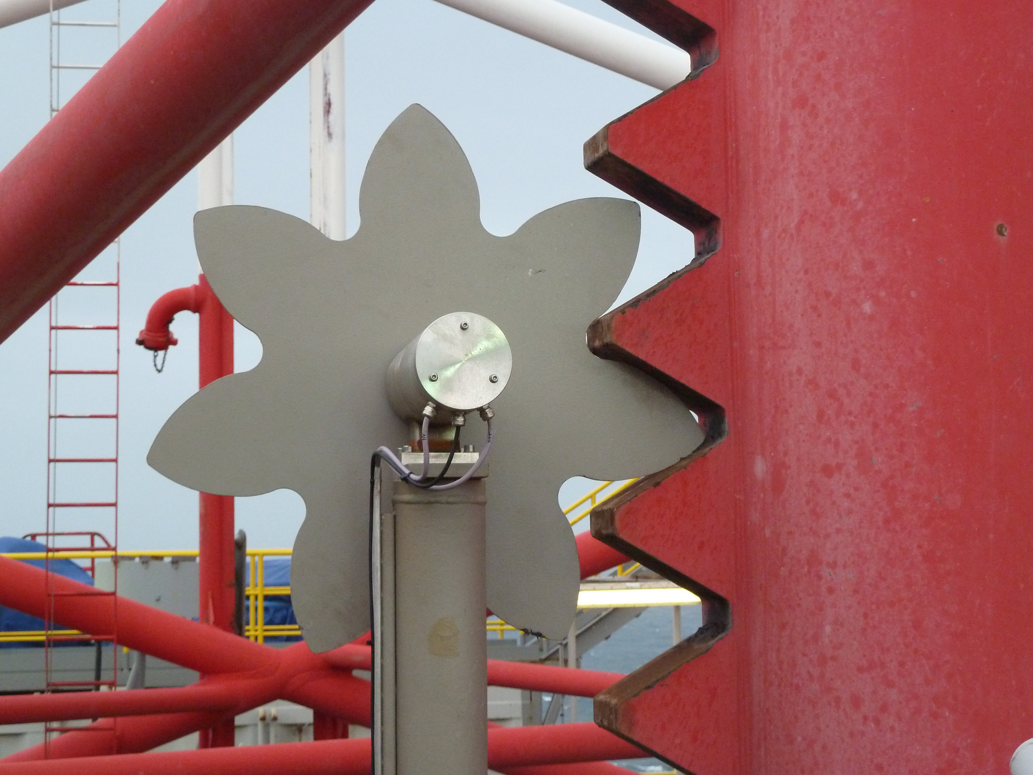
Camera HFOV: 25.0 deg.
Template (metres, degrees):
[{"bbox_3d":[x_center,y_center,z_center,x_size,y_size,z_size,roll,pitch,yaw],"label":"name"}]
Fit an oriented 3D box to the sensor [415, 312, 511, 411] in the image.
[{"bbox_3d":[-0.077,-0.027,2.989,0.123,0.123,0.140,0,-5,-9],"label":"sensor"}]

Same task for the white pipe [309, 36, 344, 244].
[{"bbox_3d":[-1.346,-1.695,16.600,0.250,1.750,0.220,-1,-5,0],"label":"white pipe"}]

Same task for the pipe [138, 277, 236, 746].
[{"bbox_3d":[-2.351,0.889,16.600,0.700,3.420,0.270,-1,-5,0],"label":"pipe"}]

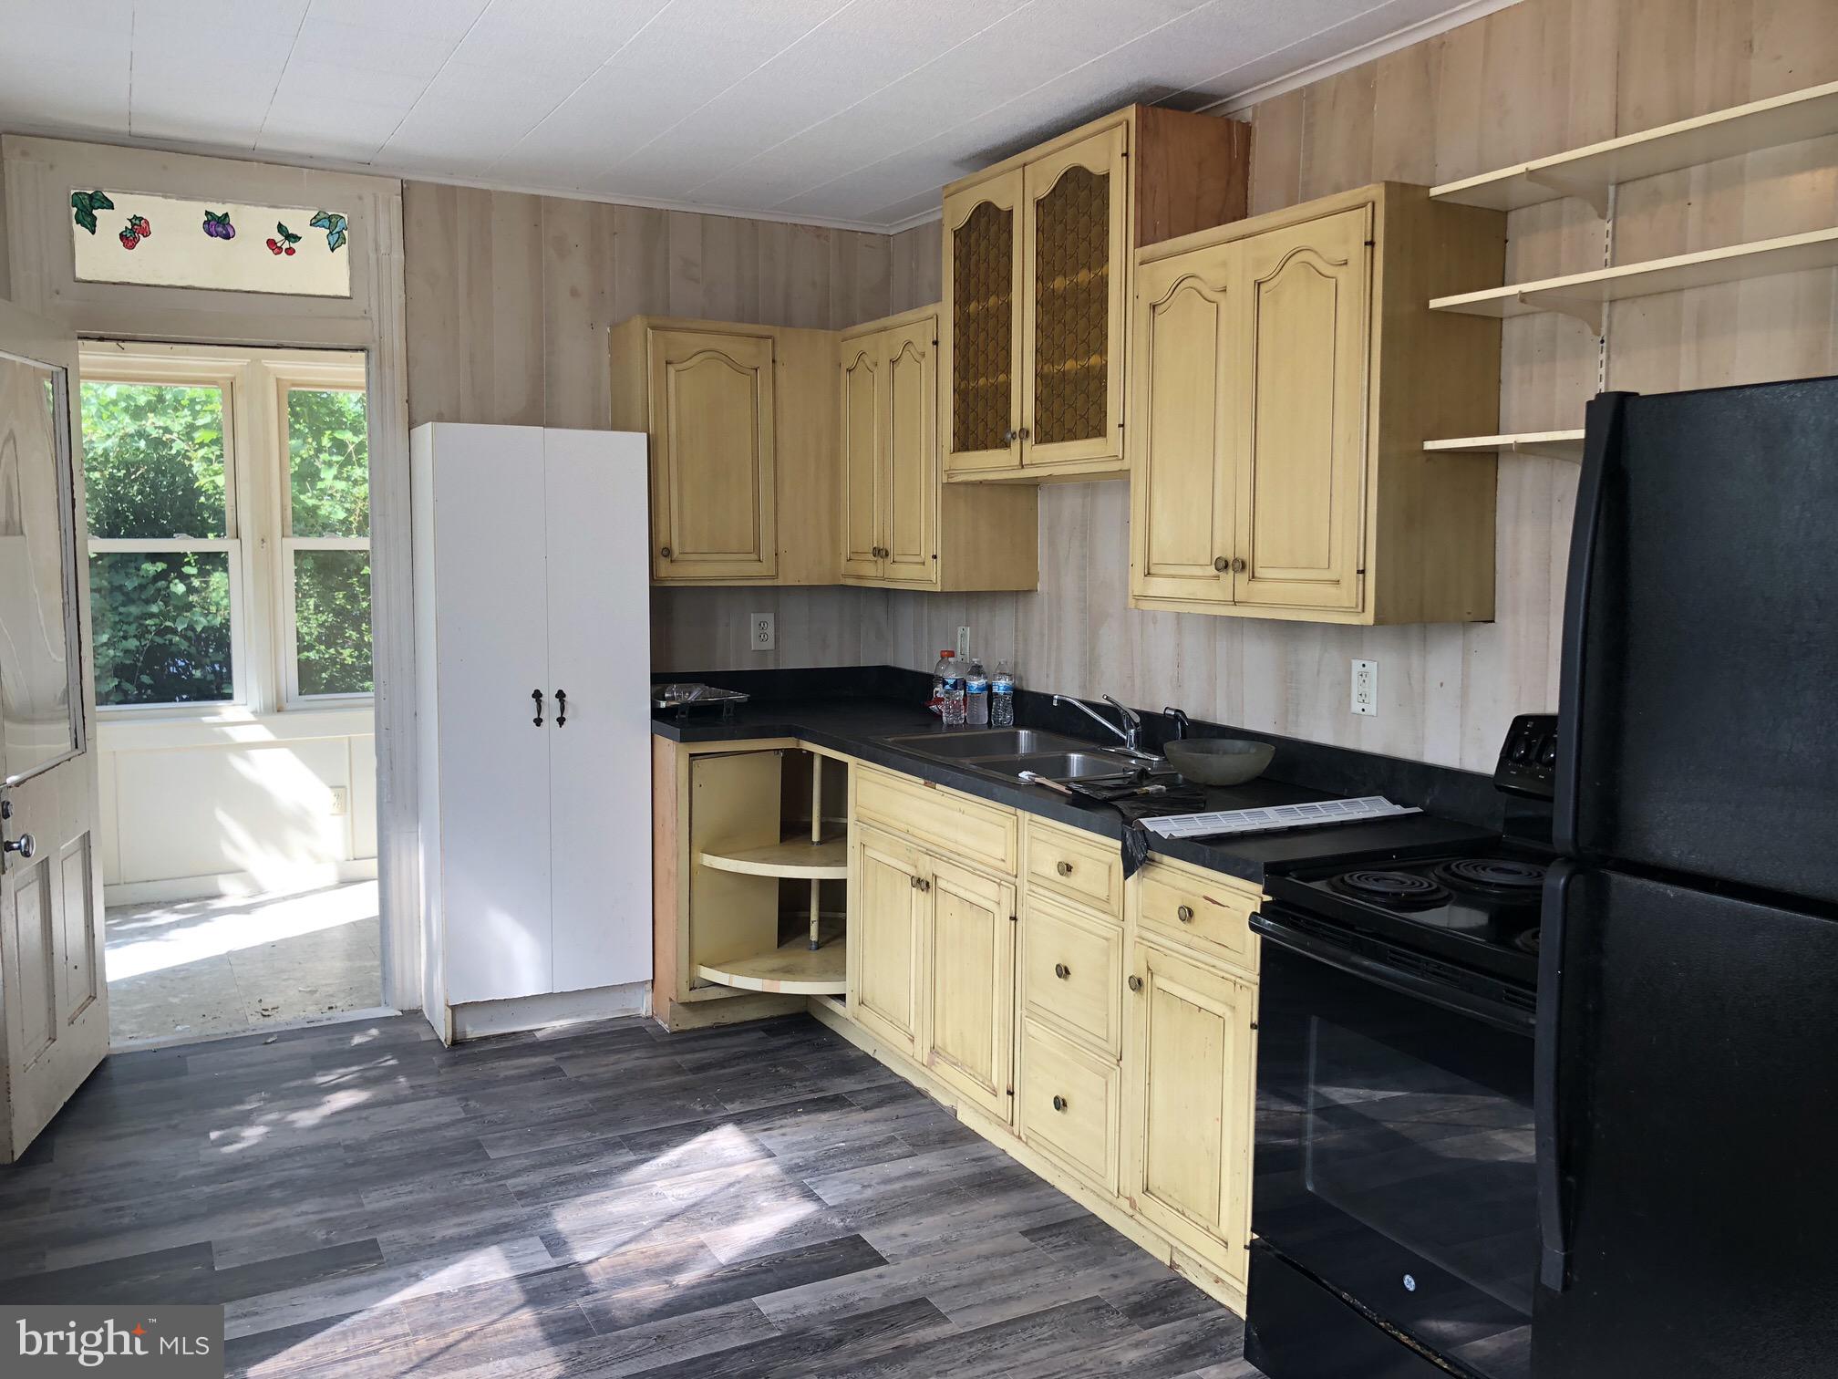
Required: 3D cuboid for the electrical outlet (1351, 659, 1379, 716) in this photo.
[{"bbox_3d":[0.943,-0.002,3.159,0.012,0.114,0.075,-3,7,-28],"label":"electrical outlet"}]

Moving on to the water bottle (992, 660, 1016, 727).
[{"bbox_3d":[0.248,0.006,4.352,0.065,0.200,0.065,0,6,0],"label":"water bottle"}]

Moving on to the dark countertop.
[{"bbox_3d":[0.092,0.186,3.768,0.960,0.042,2.650,-3,7,-28],"label":"dark countertop"}]

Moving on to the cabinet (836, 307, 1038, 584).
[{"bbox_3d":[0.050,-0.710,4.557,0.328,0.796,0.667,-3,7,-28],"label":"cabinet"}]

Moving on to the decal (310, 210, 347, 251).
[{"bbox_3d":[-1.677,-1.304,4.229,0.107,0.119,0.008,-3,7,-28],"label":"decal"}]

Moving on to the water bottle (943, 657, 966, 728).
[{"bbox_3d":[0.106,0.003,4.457,0.066,0.200,0.066,0,6,0],"label":"water bottle"}]

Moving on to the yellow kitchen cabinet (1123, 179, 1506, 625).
[{"bbox_3d":[0.807,-0.558,3.129,0.328,0.803,0.755,-3,7,-28],"label":"yellow kitchen cabinet"}]

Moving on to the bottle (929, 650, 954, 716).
[{"bbox_3d":[0.083,-0.019,4.561,0.072,0.205,0.072,-3,7,-28],"label":"bottle"}]

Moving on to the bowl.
[{"bbox_3d":[0.691,0.172,3.408,0.256,0.081,0.256,0,6,0],"label":"bowl"}]

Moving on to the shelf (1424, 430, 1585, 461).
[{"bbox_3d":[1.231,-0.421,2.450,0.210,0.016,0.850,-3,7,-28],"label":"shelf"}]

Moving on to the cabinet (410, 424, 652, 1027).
[{"bbox_3d":[-1.159,0.118,4.486,0.612,1.777,0.352,-3,7,-28],"label":"cabinet"}]

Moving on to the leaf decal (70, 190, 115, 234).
[{"bbox_3d":[-2.220,-1.282,4.001,0.105,0.122,0.006,-3,7,-28],"label":"leaf decal"}]

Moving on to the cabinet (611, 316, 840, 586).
[{"bbox_3d":[-0.599,-0.722,4.640,0.652,0.788,0.300,-3,7,-28],"label":"cabinet"}]

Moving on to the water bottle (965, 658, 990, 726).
[{"bbox_3d":[0.178,0.003,4.468,0.066,0.198,0.066,-3,7,-28],"label":"water bottle"}]

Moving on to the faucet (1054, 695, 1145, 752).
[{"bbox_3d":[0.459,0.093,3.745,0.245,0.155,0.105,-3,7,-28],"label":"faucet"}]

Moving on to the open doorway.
[{"bbox_3d":[-1.932,0.018,4.242,0.740,1.965,0.120,-3,7,-28],"label":"open doorway"}]

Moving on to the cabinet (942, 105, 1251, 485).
[{"bbox_3d":[0.407,-0.933,3.752,0.325,0.796,0.881,-3,7,-28],"label":"cabinet"}]

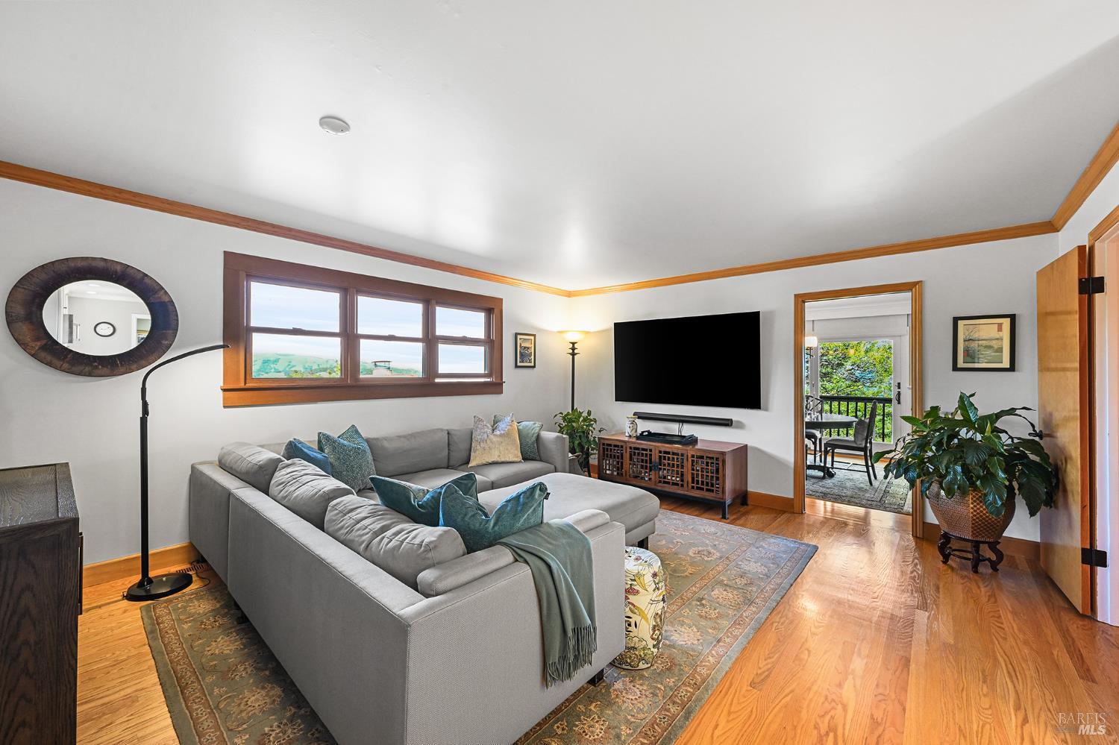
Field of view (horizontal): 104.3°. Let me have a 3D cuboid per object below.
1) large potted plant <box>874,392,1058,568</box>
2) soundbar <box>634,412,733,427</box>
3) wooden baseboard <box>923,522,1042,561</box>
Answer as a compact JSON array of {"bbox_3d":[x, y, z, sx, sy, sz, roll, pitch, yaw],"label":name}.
[{"bbox_3d":[2.907,0.760,3.189,0.981,1.238,0.840,0,0,40],"label":"large potted plant"},{"bbox_3d":[1.357,0.524,4.906,1.137,0.085,0.113,0,0,40],"label":"soundbar"},{"bbox_3d":[3.239,1.291,3.341,0.670,0.133,0.020,0,0,41],"label":"wooden baseboard"}]

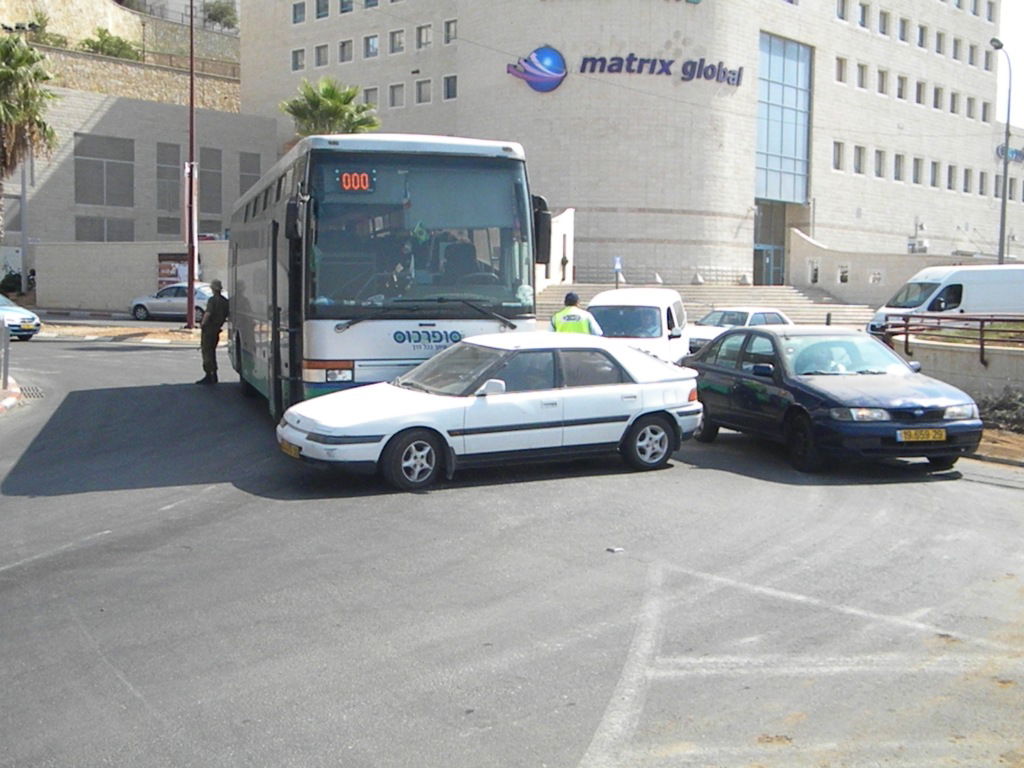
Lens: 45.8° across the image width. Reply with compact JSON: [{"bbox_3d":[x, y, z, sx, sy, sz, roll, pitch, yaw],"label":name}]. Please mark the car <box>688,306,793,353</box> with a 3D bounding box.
[{"bbox_3d":[5.792,-1.266,31.386,1.670,1.390,4.300,4,6,41],"label":"car"}]

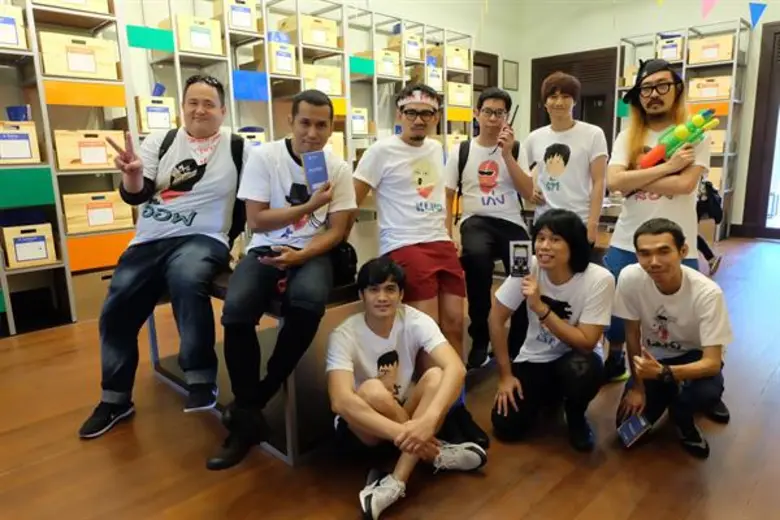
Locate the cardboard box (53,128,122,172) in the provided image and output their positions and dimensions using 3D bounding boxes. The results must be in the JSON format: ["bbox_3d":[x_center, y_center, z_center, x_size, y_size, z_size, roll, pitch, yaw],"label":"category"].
[{"bbox_3d":[-2.592,-0.921,4.408,0.459,0.316,0.515,9,15,44],"label":"cardboard box"}]

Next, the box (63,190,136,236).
[{"bbox_3d":[-2.584,-0.425,4.498,0.459,0.320,0.515,9,15,44],"label":"box"}]

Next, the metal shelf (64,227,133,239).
[{"bbox_3d":[-2.515,-0.268,4.426,0.508,0.030,0.546,10,16,44],"label":"metal shelf"}]

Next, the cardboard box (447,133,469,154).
[{"bbox_3d":[0.810,-1.681,7.751,0.459,0.325,0.515,9,15,44],"label":"cardboard box"}]

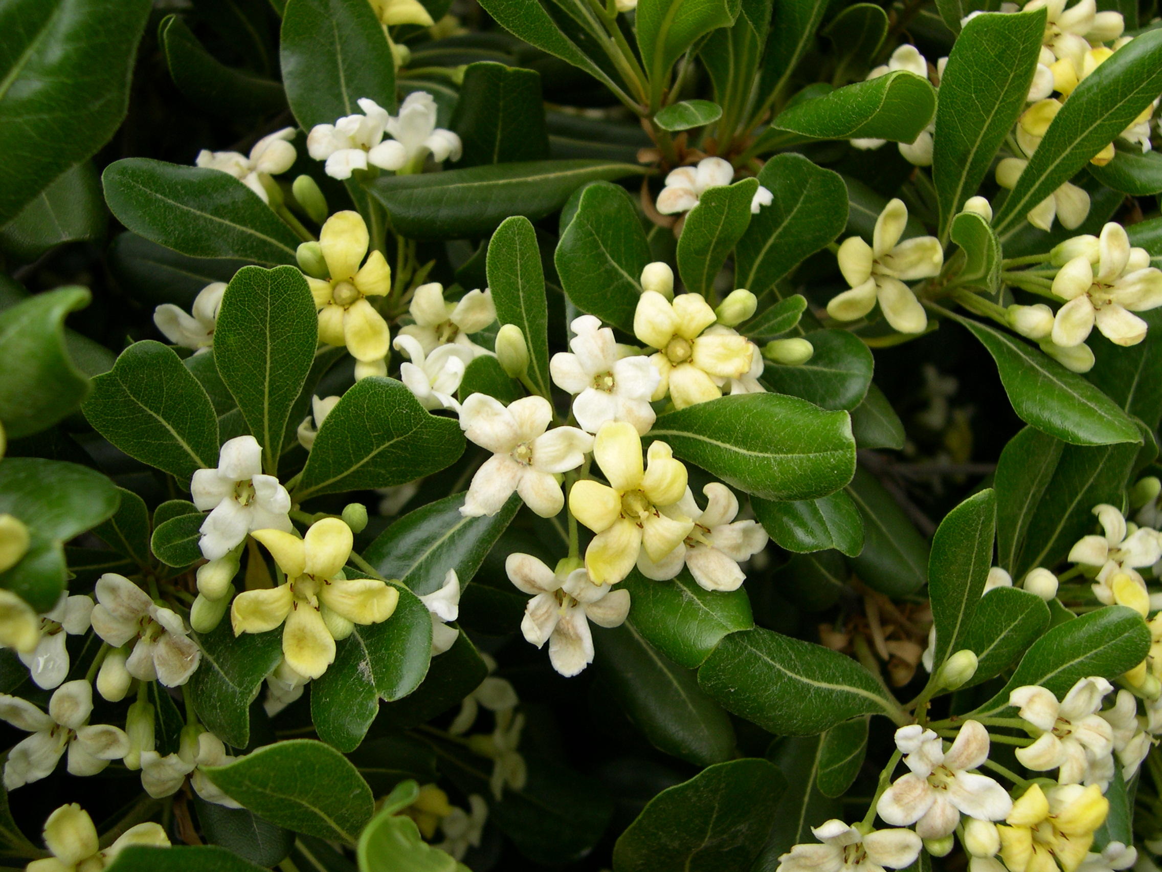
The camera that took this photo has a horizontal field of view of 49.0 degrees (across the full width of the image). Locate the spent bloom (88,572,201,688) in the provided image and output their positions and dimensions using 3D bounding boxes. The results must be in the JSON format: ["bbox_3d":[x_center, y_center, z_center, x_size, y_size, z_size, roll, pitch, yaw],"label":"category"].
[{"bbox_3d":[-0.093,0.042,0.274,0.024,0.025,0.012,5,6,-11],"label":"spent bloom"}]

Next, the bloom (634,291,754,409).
[{"bbox_3d":[0.024,-0.018,0.275,0.026,0.026,0.015,0,5,-3],"label":"bloom"}]

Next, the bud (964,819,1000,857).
[{"bbox_3d":[0.098,0.098,0.312,0.009,0.009,0.011,0,27,-3],"label":"bud"}]

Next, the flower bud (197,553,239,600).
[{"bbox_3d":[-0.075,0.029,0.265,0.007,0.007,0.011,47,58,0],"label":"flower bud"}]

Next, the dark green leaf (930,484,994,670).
[{"bbox_3d":[0.082,0.032,0.276,0.016,0.042,0.008,20,9,14],"label":"dark green leaf"}]

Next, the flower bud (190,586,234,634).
[{"bbox_3d":[-0.074,0.035,0.255,0.007,0.007,0.011,39,78,0],"label":"flower bud"}]

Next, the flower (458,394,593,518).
[{"bbox_3d":[-0.012,0.004,0.264,0.027,0.026,0.012,0,0,-2],"label":"flower"}]

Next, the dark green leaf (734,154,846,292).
[{"bbox_3d":[0.052,-0.052,0.337,0.028,0.046,0.008,32,4,-3],"label":"dark green leaf"}]

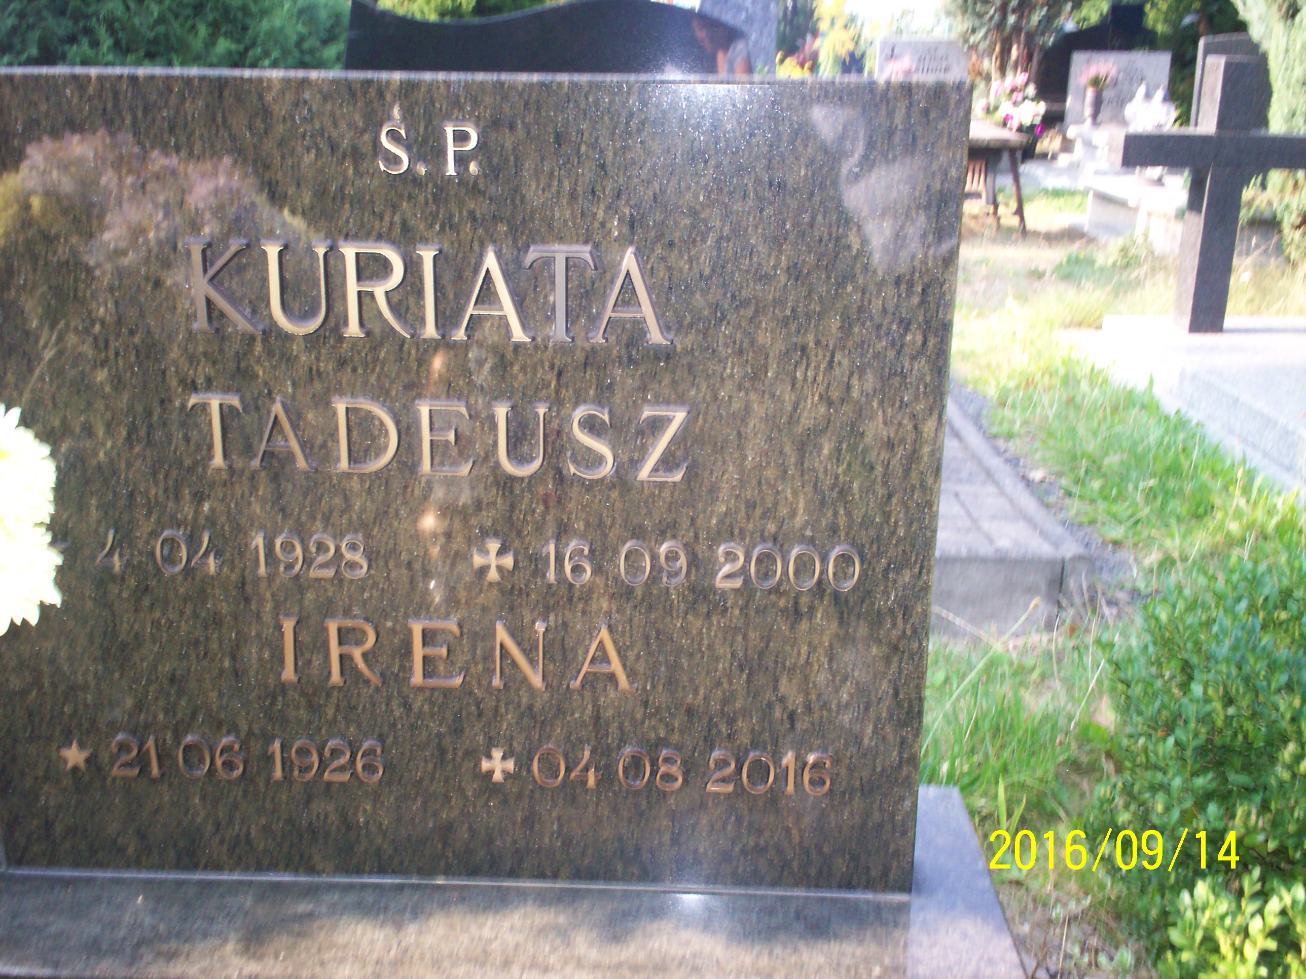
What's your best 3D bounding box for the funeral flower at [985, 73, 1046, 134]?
[{"bbox_3d":[2.190,-2.319,8.200,0.370,0.370,0.320,5,19,14],"label":"funeral flower"}]

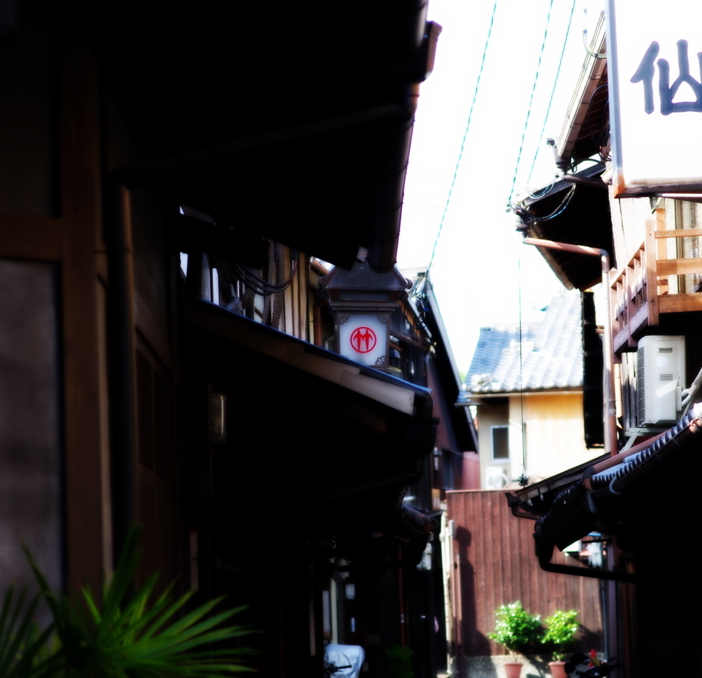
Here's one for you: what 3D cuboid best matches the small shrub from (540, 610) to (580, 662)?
[{"bbox_3d":[3.445,4.859,49.000,0.630,0.860,0.600,-2,-5,0],"label":"small shrub"}]

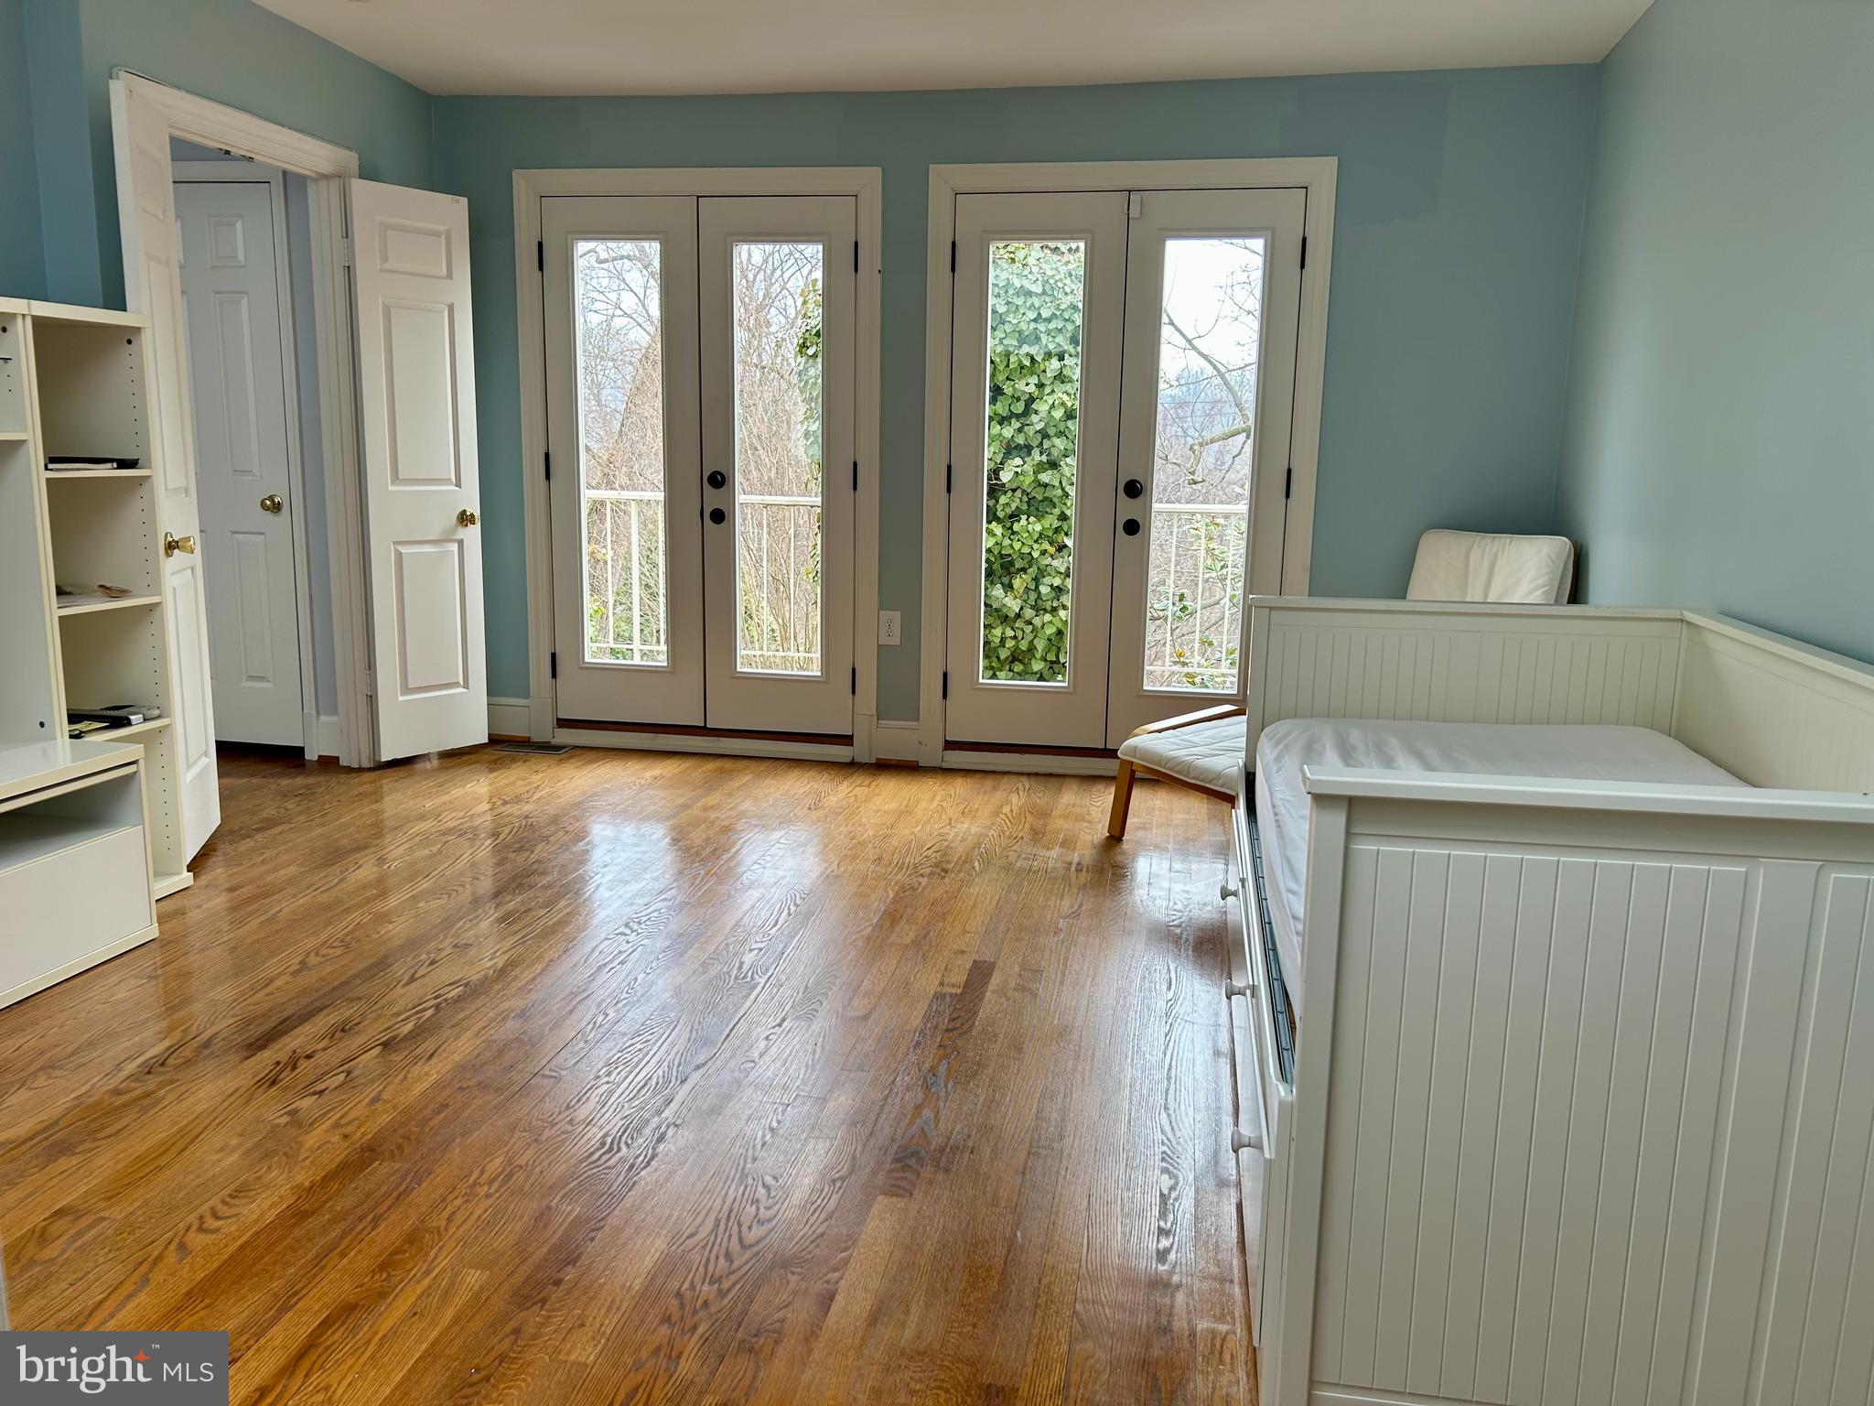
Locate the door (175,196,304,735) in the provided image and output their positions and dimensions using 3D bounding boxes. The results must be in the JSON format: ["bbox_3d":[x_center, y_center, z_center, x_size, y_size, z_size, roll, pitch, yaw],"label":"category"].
[{"bbox_3d":[-2.663,-0.855,5.212,0.600,2.030,0.040,3,10,10],"label":"door"}]

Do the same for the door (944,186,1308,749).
[{"bbox_3d":[0.653,-0.810,5.103,1.213,1.988,0.050,3,10,10],"label":"door"}]

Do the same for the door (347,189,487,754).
[{"bbox_3d":[-1.887,-0.817,5.158,0.038,2.030,0.451,9,13,37],"label":"door"}]

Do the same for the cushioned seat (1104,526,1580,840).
[{"bbox_3d":[1.295,-0.043,4.356,1.250,0.970,0.720,-6,12,-33],"label":"cushioned seat"}]

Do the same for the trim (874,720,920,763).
[{"bbox_3d":[-0.150,0.153,5.388,0.169,0.157,0.022,3,10,10],"label":"trim"}]

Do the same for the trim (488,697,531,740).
[{"bbox_3d":[-1.778,0.057,5.675,0.290,0.161,0.022,3,10,10],"label":"trim"}]

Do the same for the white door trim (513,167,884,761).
[{"bbox_3d":[-0.918,-0.880,5.353,1.425,2.193,0.050,3,10,10],"label":"white door trim"}]

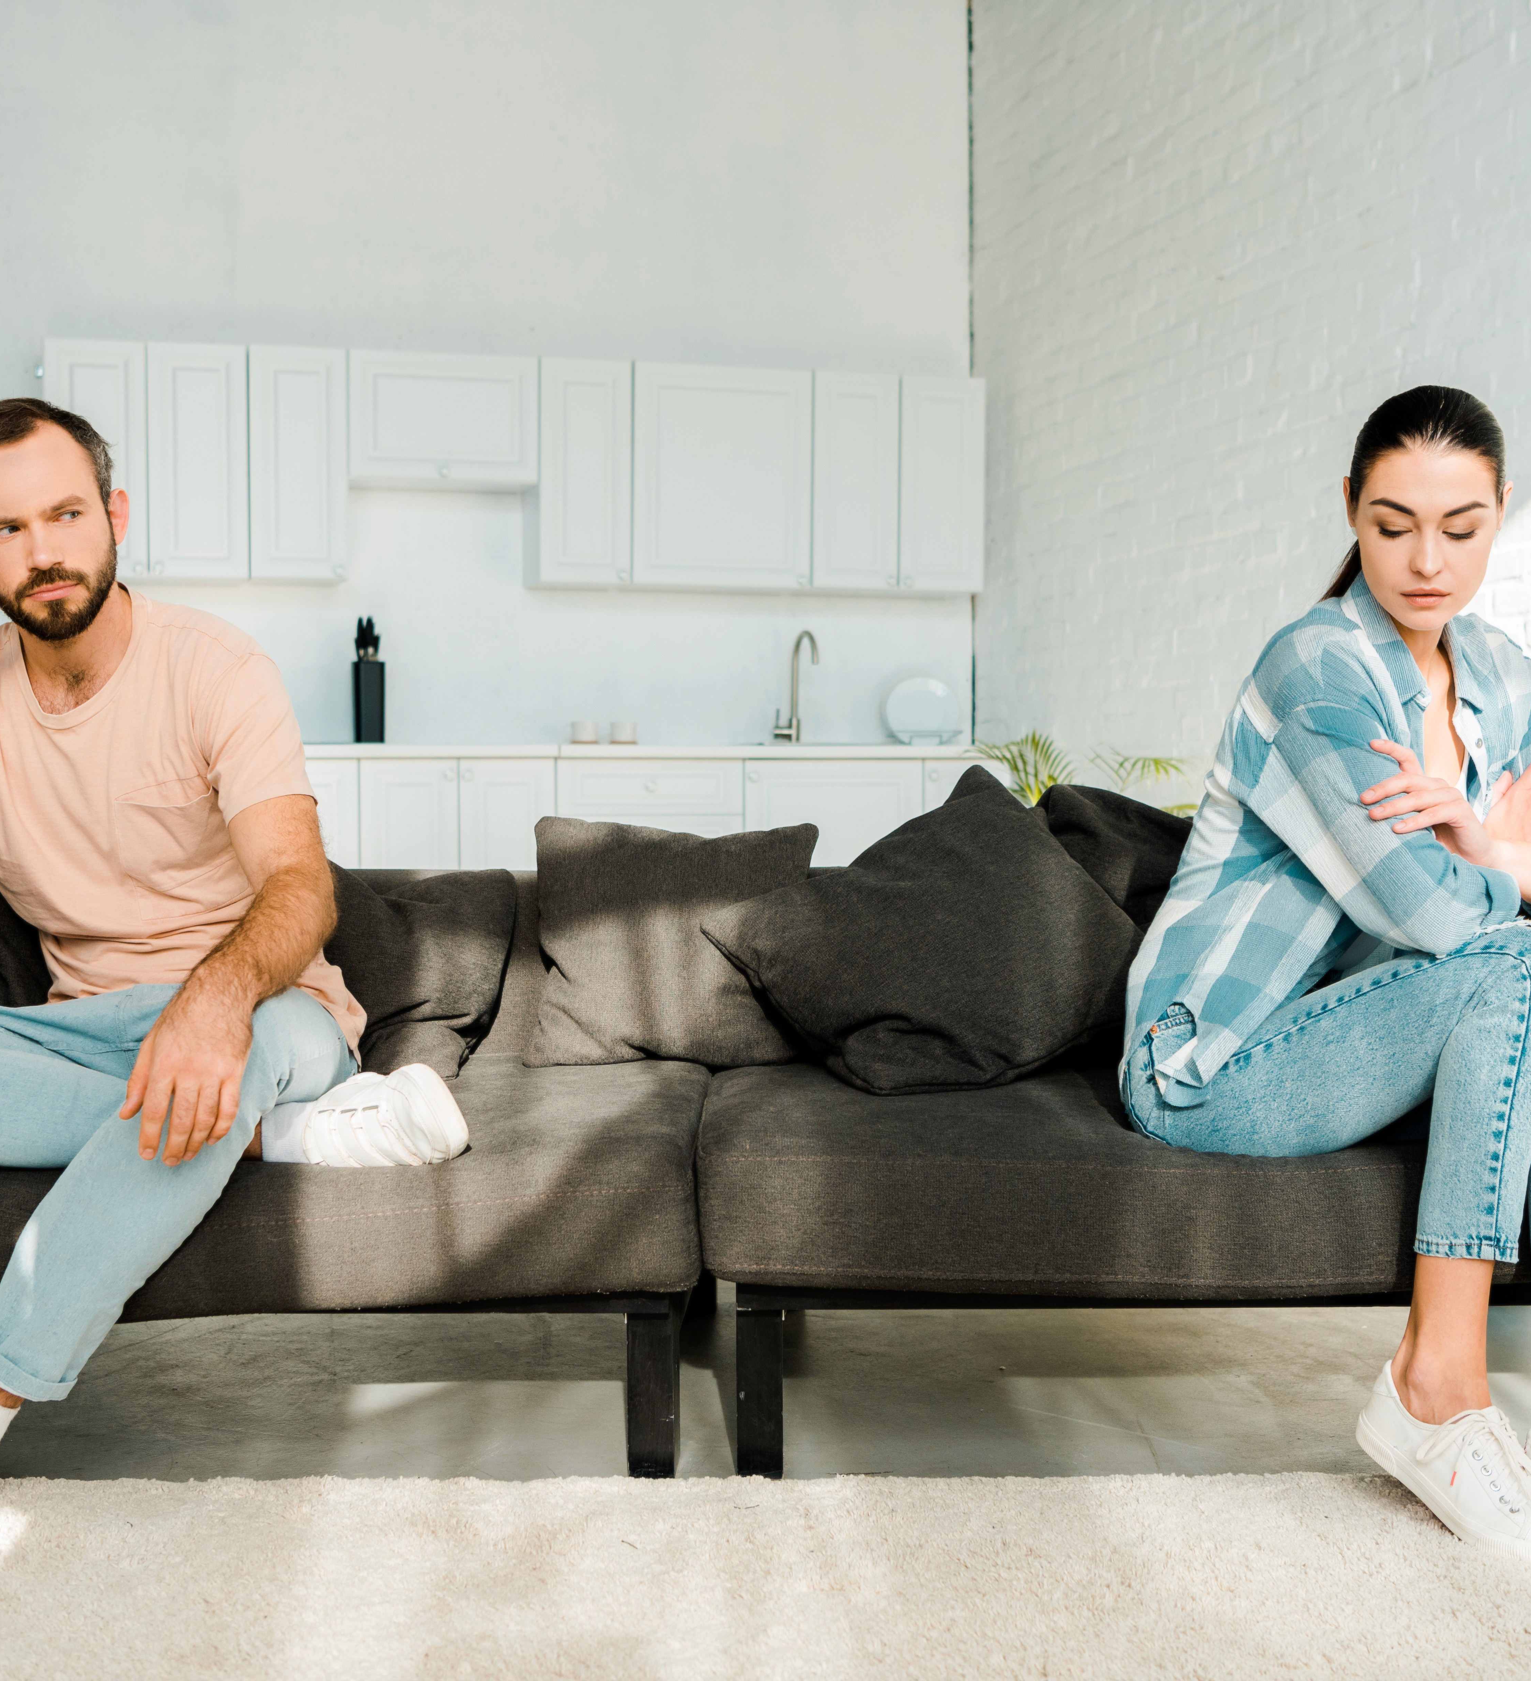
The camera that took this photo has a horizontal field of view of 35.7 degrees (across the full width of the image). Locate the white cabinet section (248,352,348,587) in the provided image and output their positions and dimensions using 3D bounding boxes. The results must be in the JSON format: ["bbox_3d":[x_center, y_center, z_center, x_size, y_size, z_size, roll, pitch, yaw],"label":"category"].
[{"bbox_3d":[-1.473,-1.160,7.447,0.301,0.709,0.300,-1,2,-17],"label":"white cabinet section"}]

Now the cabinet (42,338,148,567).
[{"bbox_3d":[-2.025,-1.144,7.220,0.295,0.697,0.305,-1,2,-15],"label":"cabinet"}]

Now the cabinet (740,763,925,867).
[{"bbox_3d":[0.148,0.135,7.735,0.591,0.788,0.552,-1,2,-15],"label":"cabinet"}]

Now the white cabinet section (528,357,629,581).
[{"bbox_3d":[-0.609,-1.172,7.705,0.303,0.709,0.300,-1,2,-17],"label":"white cabinet section"}]

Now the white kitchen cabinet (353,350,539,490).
[{"bbox_3d":[-1.028,-1.309,7.490,0.591,0.384,0.305,-1,2,-15],"label":"white kitchen cabinet"}]

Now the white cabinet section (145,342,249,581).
[{"bbox_3d":[-1.760,-1.156,7.361,0.299,0.709,0.300,-1,2,-17],"label":"white cabinet section"}]

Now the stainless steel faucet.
[{"bbox_3d":[0.097,-0.490,7.789,0.125,0.385,0.210,-1,2,-27],"label":"stainless steel faucet"}]

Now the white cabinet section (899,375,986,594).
[{"bbox_3d":[0.547,-1.187,8.051,0.297,0.709,0.300,-1,2,-17],"label":"white cabinet section"}]

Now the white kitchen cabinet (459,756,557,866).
[{"bbox_3d":[-0.849,0.144,7.460,0.295,0.788,0.552,-1,2,-15],"label":"white kitchen cabinet"}]

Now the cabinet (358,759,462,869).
[{"bbox_3d":[-1.133,0.147,7.381,0.295,0.788,0.552,-1,2,-15],"label":"cabinet"}]

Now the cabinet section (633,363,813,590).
[{"bbox_3d":[-0.176,-1.177,7.834,0.601,0.709,0.300,-1,2,-17],"label":"cabinet section"}]

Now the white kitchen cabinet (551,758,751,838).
[{"bbox_3d":[-0.421,0.141,7.578,0.591,0.788,0.552,-1,2,-15],"label":"white kitchen cabinet"}]

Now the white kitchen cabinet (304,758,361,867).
[{"bbox_3d":[-1.418,0.150,7.303,0.295,0.788,0.552,-1,2,-15],"label":"white kitchen cabinet"}]

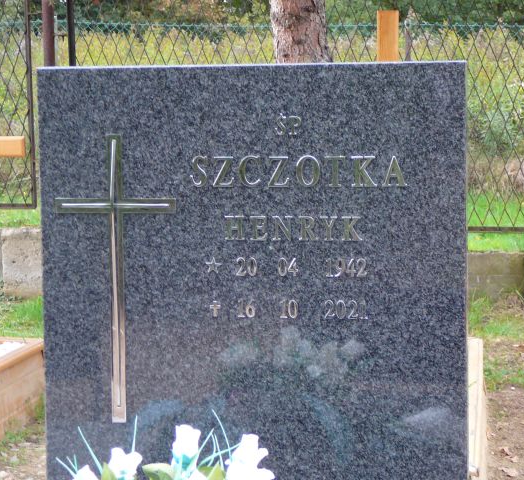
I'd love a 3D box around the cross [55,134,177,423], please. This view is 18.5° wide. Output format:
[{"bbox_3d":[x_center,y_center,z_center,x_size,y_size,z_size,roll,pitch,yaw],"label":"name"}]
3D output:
[{"bbox_3d":[-0.244,0.064,2.690,0.203,0.480,0.016,0,3,7],"label":"cross"}]

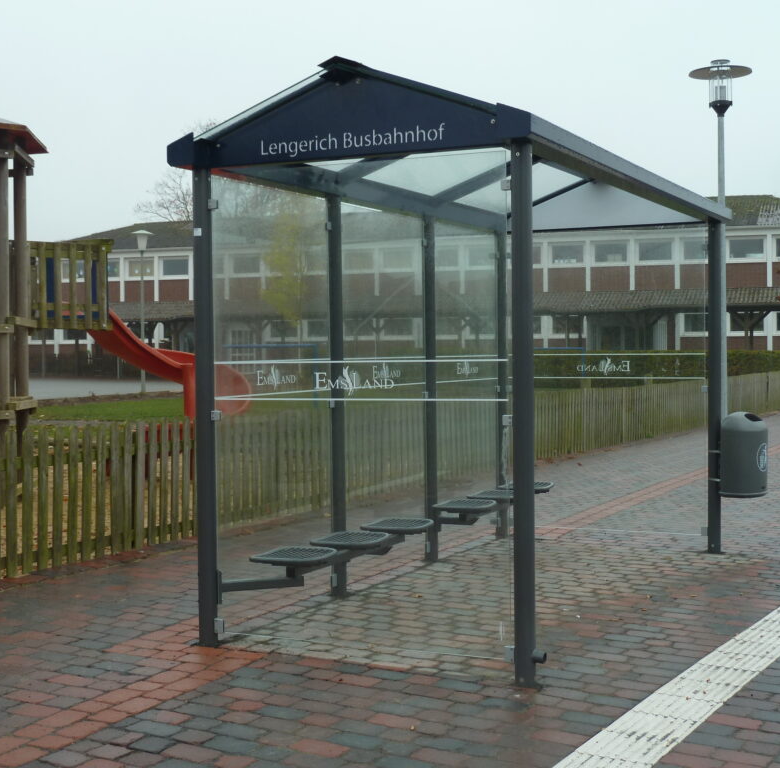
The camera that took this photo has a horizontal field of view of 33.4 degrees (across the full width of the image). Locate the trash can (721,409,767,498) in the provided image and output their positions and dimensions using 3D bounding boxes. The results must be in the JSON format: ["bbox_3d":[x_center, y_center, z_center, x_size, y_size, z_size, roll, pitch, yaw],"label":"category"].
[{"bbox_3d":[2.489,0.486,9.106,0.340,0.605,0.330,0,2,28],"label":"trash can"}]

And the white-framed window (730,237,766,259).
[{"bbox_3d":[15.968,-6.114,58.300,1.500,0.980,0.100,0,2,20],"label":"white-framed window"}]

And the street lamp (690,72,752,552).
[{"bbox_3d":[4.558,-1.682,17.869,0.850,5.528,0.850,0,2,26],"label":"street lamp"}]

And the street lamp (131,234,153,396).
[{"bbox_3d":[-7.941,-2.332,42.066,0.700,5.276,0.700,-1,1,0],"label":"street lamp"}]

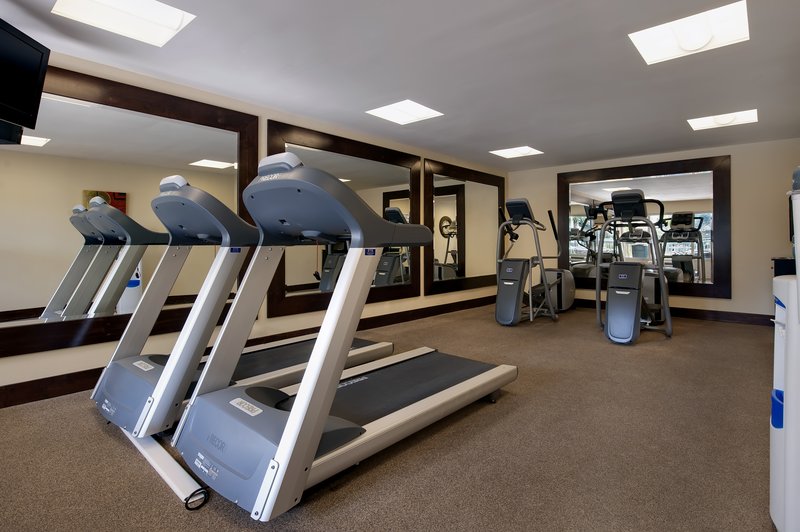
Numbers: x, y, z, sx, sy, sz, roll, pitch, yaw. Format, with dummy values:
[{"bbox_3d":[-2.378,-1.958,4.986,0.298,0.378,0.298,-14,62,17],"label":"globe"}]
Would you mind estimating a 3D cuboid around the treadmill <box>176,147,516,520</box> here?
[{"bbox_3d":[-0.162,0.175,2.458,0.890,1.516,2.062,3,4,43],"label":"treadmill"}]

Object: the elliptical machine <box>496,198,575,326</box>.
[{"bbox_3d":[2.075,-0.111,5.988,0.795,1.728,1.929,3,4,42],"label":"elliptical machine"}]

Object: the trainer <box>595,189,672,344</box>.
[{"bbox_3d":[3.069,-0.062,5.089,0.731,1.728,1.908,2,4,38],"label":"trainer"}]

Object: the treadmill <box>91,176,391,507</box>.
[{"bbox_3d":[-1.060,0.144,3.082,0.880,1.511,2.051,3,4,42],"label":"treadmill"}]

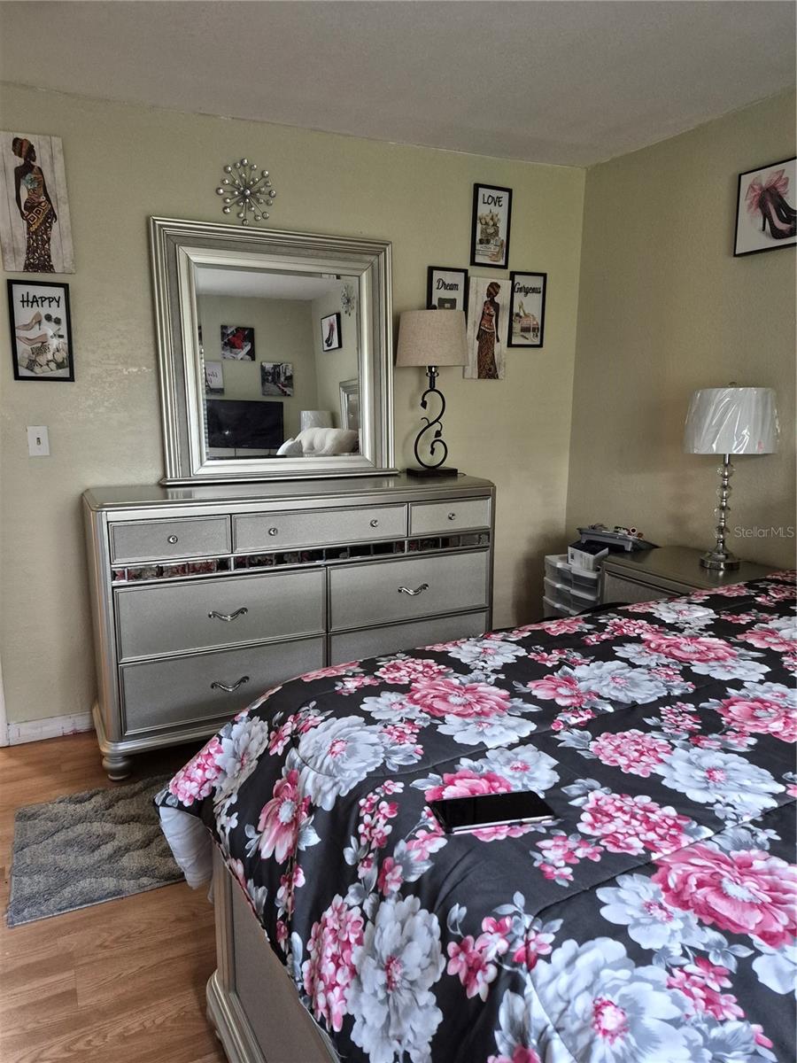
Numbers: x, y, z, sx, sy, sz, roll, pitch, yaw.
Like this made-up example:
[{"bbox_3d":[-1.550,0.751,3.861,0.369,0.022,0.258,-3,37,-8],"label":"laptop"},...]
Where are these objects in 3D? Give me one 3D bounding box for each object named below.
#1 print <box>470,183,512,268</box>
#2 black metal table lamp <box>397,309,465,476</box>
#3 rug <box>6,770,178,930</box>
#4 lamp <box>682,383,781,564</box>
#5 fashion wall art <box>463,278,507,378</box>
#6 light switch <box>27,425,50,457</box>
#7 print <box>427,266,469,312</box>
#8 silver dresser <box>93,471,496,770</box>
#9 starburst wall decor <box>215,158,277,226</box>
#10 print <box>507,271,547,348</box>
[{"bbox_3d":[0.416,-1.370,3.189,0.193,0.343,0.020,-5,13,-23],"label":"print"},{"bbox_3d":[0.148,-0.609,3.111,0.317,0.717,0.317,1,12,0],"label":"black metal table lamp"},{"bbox_3d":[-0.779,0.981,2.374,0.920,0.022,0.600,-5,13,-24],"label":"rug"},{"bbox_3d":[1.211,-0.199,2.576,0.305,0.663,0.305,-5,13,-23],"label":"lamp"},{"bbox_3d":[0.433,-0.969,3.389,0.225,0.465,0.020,-5,13,-24],"label":"fashion wall art"},{"bbox_3d":[-1.373,-0.344,2.697,0.071,0.114,0.014,-5,13,-24],"label":"light switch"},{"bbox_3d":[0.234,-1.039,3.282,0.206,0.353,0.020,-5,13,-24],"label":"print"},{"bbox_3d":[-0.412,0.317,2.943,1.596,1.019,0.442,-5,13,-23],"label":"silver dresser"},{"bbox_3d":[-0.601,-1.346,2.804,0.237,0.241,0.065,-5,13,-24],"label":"starburst wall decor"},{"bbox_3d":[0.637,-1.083,3.458,0.208,0.353,0.020,-5,13,-24],"label":"print"}]

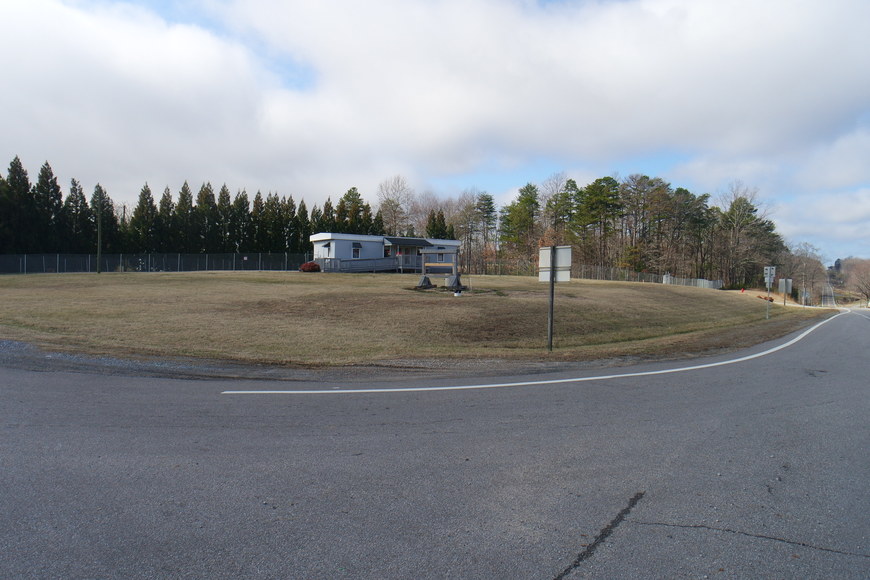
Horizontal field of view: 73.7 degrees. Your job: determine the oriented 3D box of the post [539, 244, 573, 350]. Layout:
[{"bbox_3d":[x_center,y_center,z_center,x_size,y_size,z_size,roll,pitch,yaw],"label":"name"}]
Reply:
[{"bbox_3d":[2.738,0.196,13.400,0.120,2.380,0.970,1,1,-34],"label":"post"}]

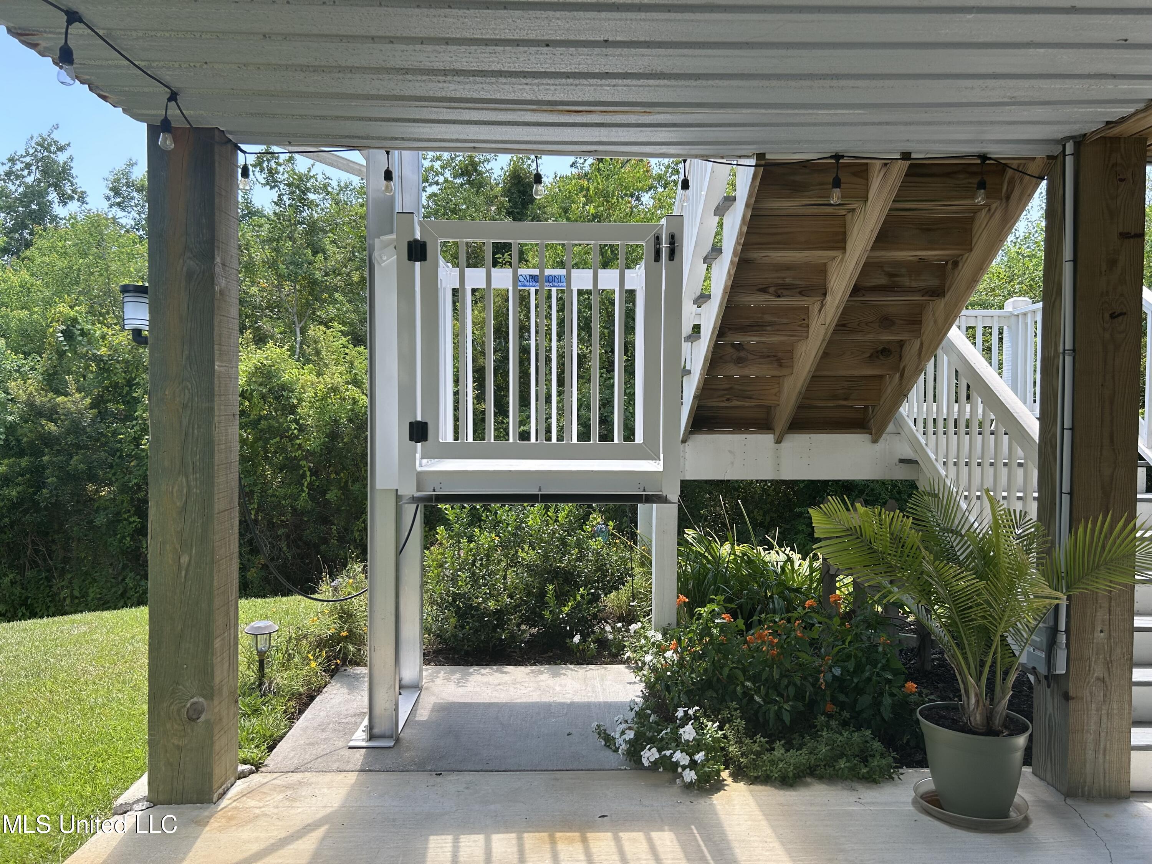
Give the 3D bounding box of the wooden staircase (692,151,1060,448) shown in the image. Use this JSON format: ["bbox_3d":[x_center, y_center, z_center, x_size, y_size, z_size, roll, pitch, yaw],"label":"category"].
[{"bbox_3d":[1.272,-0.574,4.430,1.257,1.319,2.009,0,1,-2],"label":"wooden staircase"}]

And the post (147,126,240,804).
[{"bbox_3d":[-1.499,0.134,3.400,0.246,2.568,0.246,0,1,-2],"label":"post"}]

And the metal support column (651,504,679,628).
[{"bbox_3d":[0.551,0.794,5.338,0.132,1.180,0.137,0,1,-2],"label":"metal support column"}]

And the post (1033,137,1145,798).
[{"bbox_3d":[2.069,0.150,3.505,0.246,2.576,0.246,0,1,-2],"label":"post"}]

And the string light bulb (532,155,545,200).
[{"bbox_3d":[-0.155,-1.057,3.596,0.048,0.182,0.048,0,1,-2],"label":"string light bulb"}]

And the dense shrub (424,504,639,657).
[{"bbox_3d":[-0.306,0.879,5.741,1.440,0.980,1.050,0,1,-2],"label":"dense shrub"}]

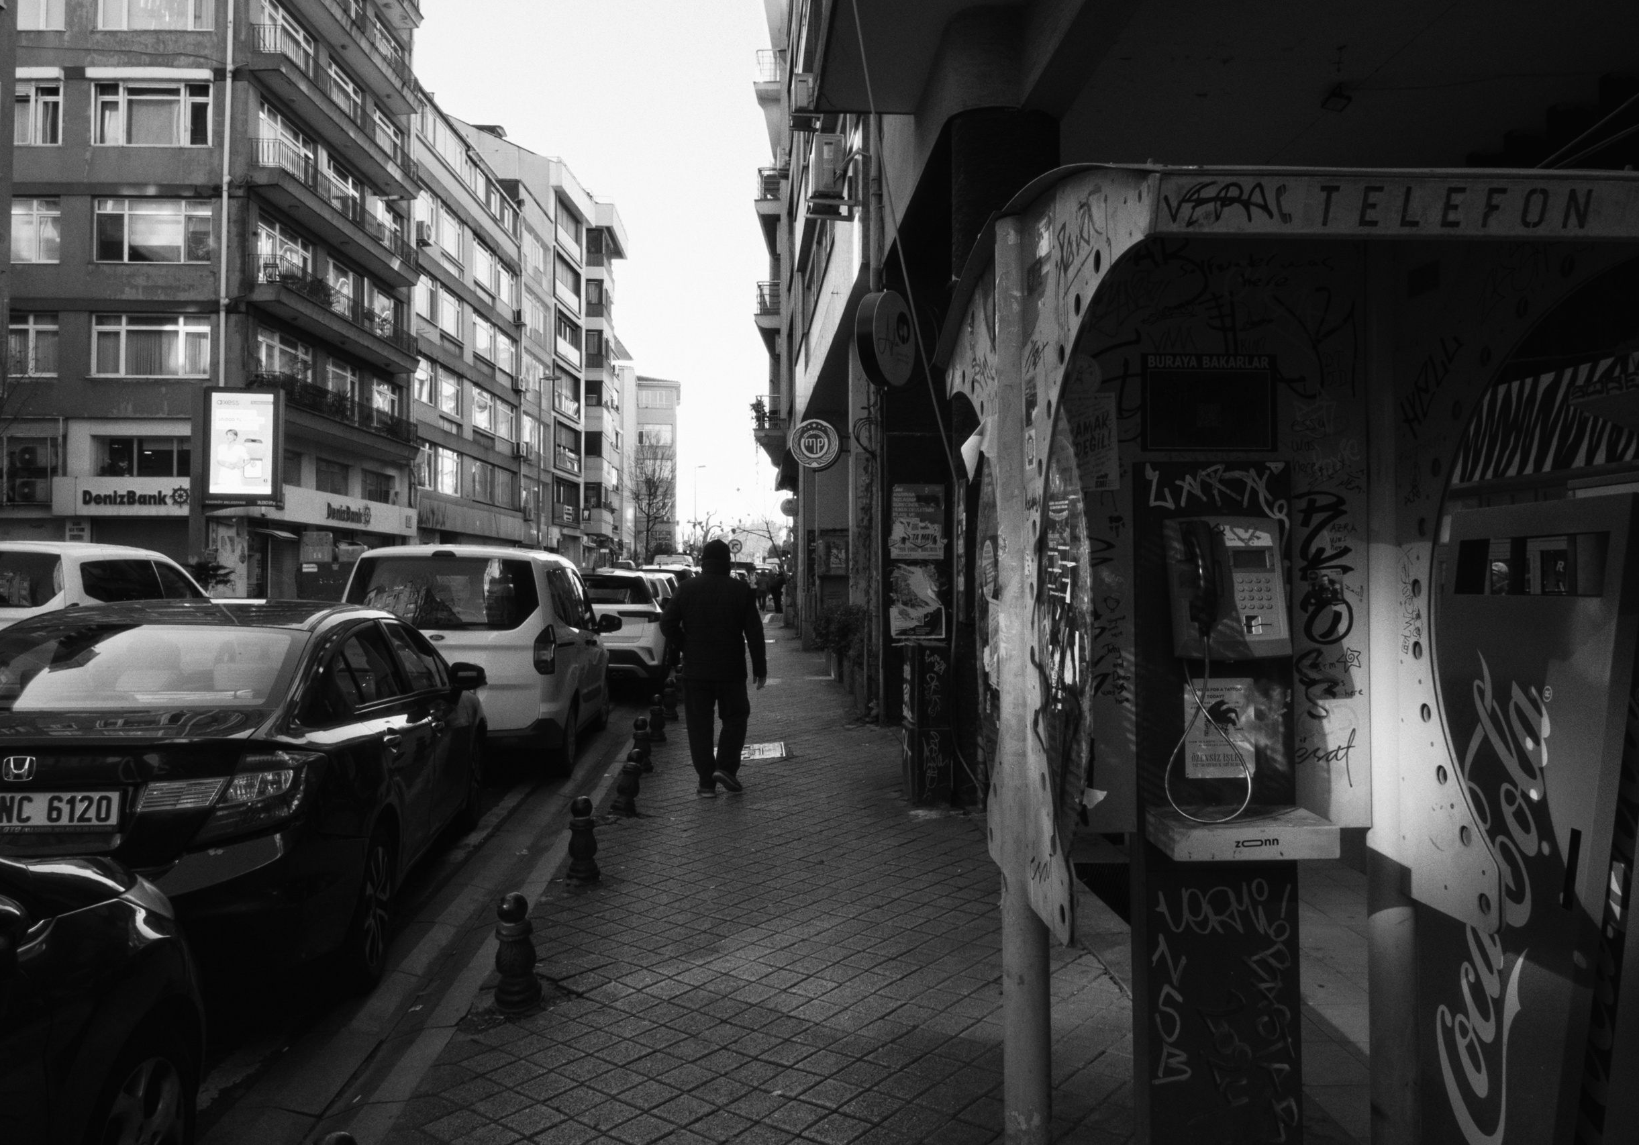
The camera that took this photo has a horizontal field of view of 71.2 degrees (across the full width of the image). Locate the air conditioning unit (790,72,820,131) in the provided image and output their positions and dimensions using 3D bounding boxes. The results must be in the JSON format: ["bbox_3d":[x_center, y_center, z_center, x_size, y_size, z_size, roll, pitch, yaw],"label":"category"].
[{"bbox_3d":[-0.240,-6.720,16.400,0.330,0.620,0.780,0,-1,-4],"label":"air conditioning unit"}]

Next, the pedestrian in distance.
[{"bbox_3d":[-0.720,0.652,7.780,0.700,1.720,0.520,0,-1,-3],"label":"pedestrian in distance"}]

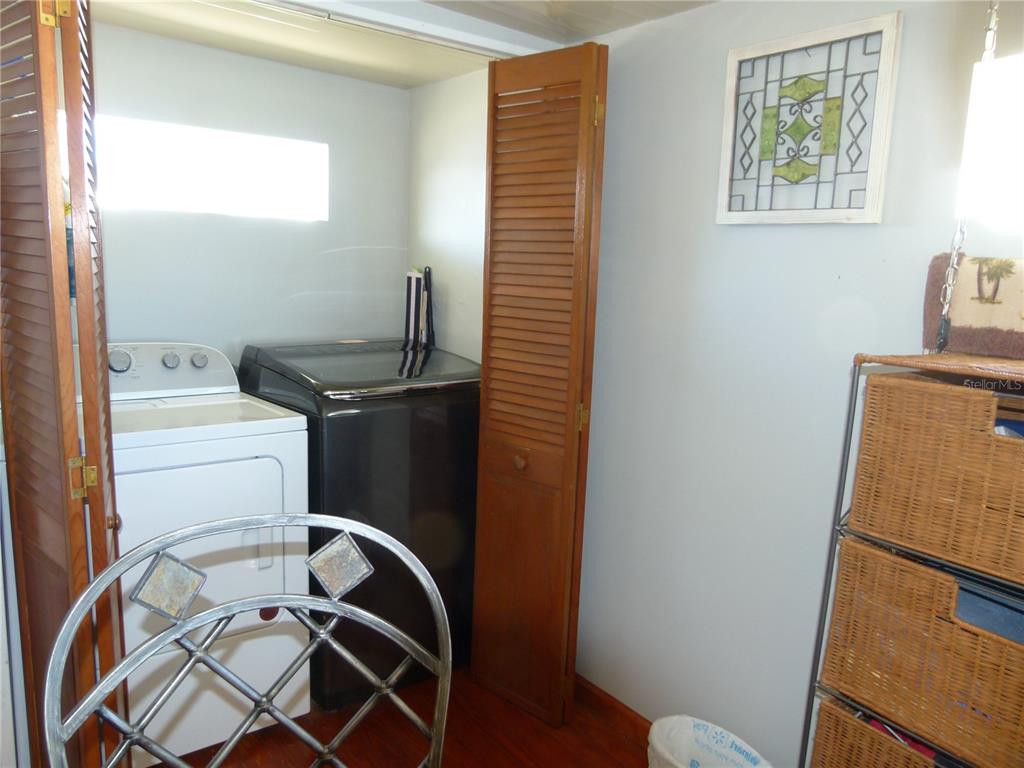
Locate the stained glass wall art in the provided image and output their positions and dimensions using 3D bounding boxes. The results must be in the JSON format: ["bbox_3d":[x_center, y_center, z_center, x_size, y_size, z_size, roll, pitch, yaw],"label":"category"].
[{"bbox_3d":[0.657,-0.575,1.681,0.024,0.414,0.403,-6,12,-39],"label":"stained glass wall art"}]

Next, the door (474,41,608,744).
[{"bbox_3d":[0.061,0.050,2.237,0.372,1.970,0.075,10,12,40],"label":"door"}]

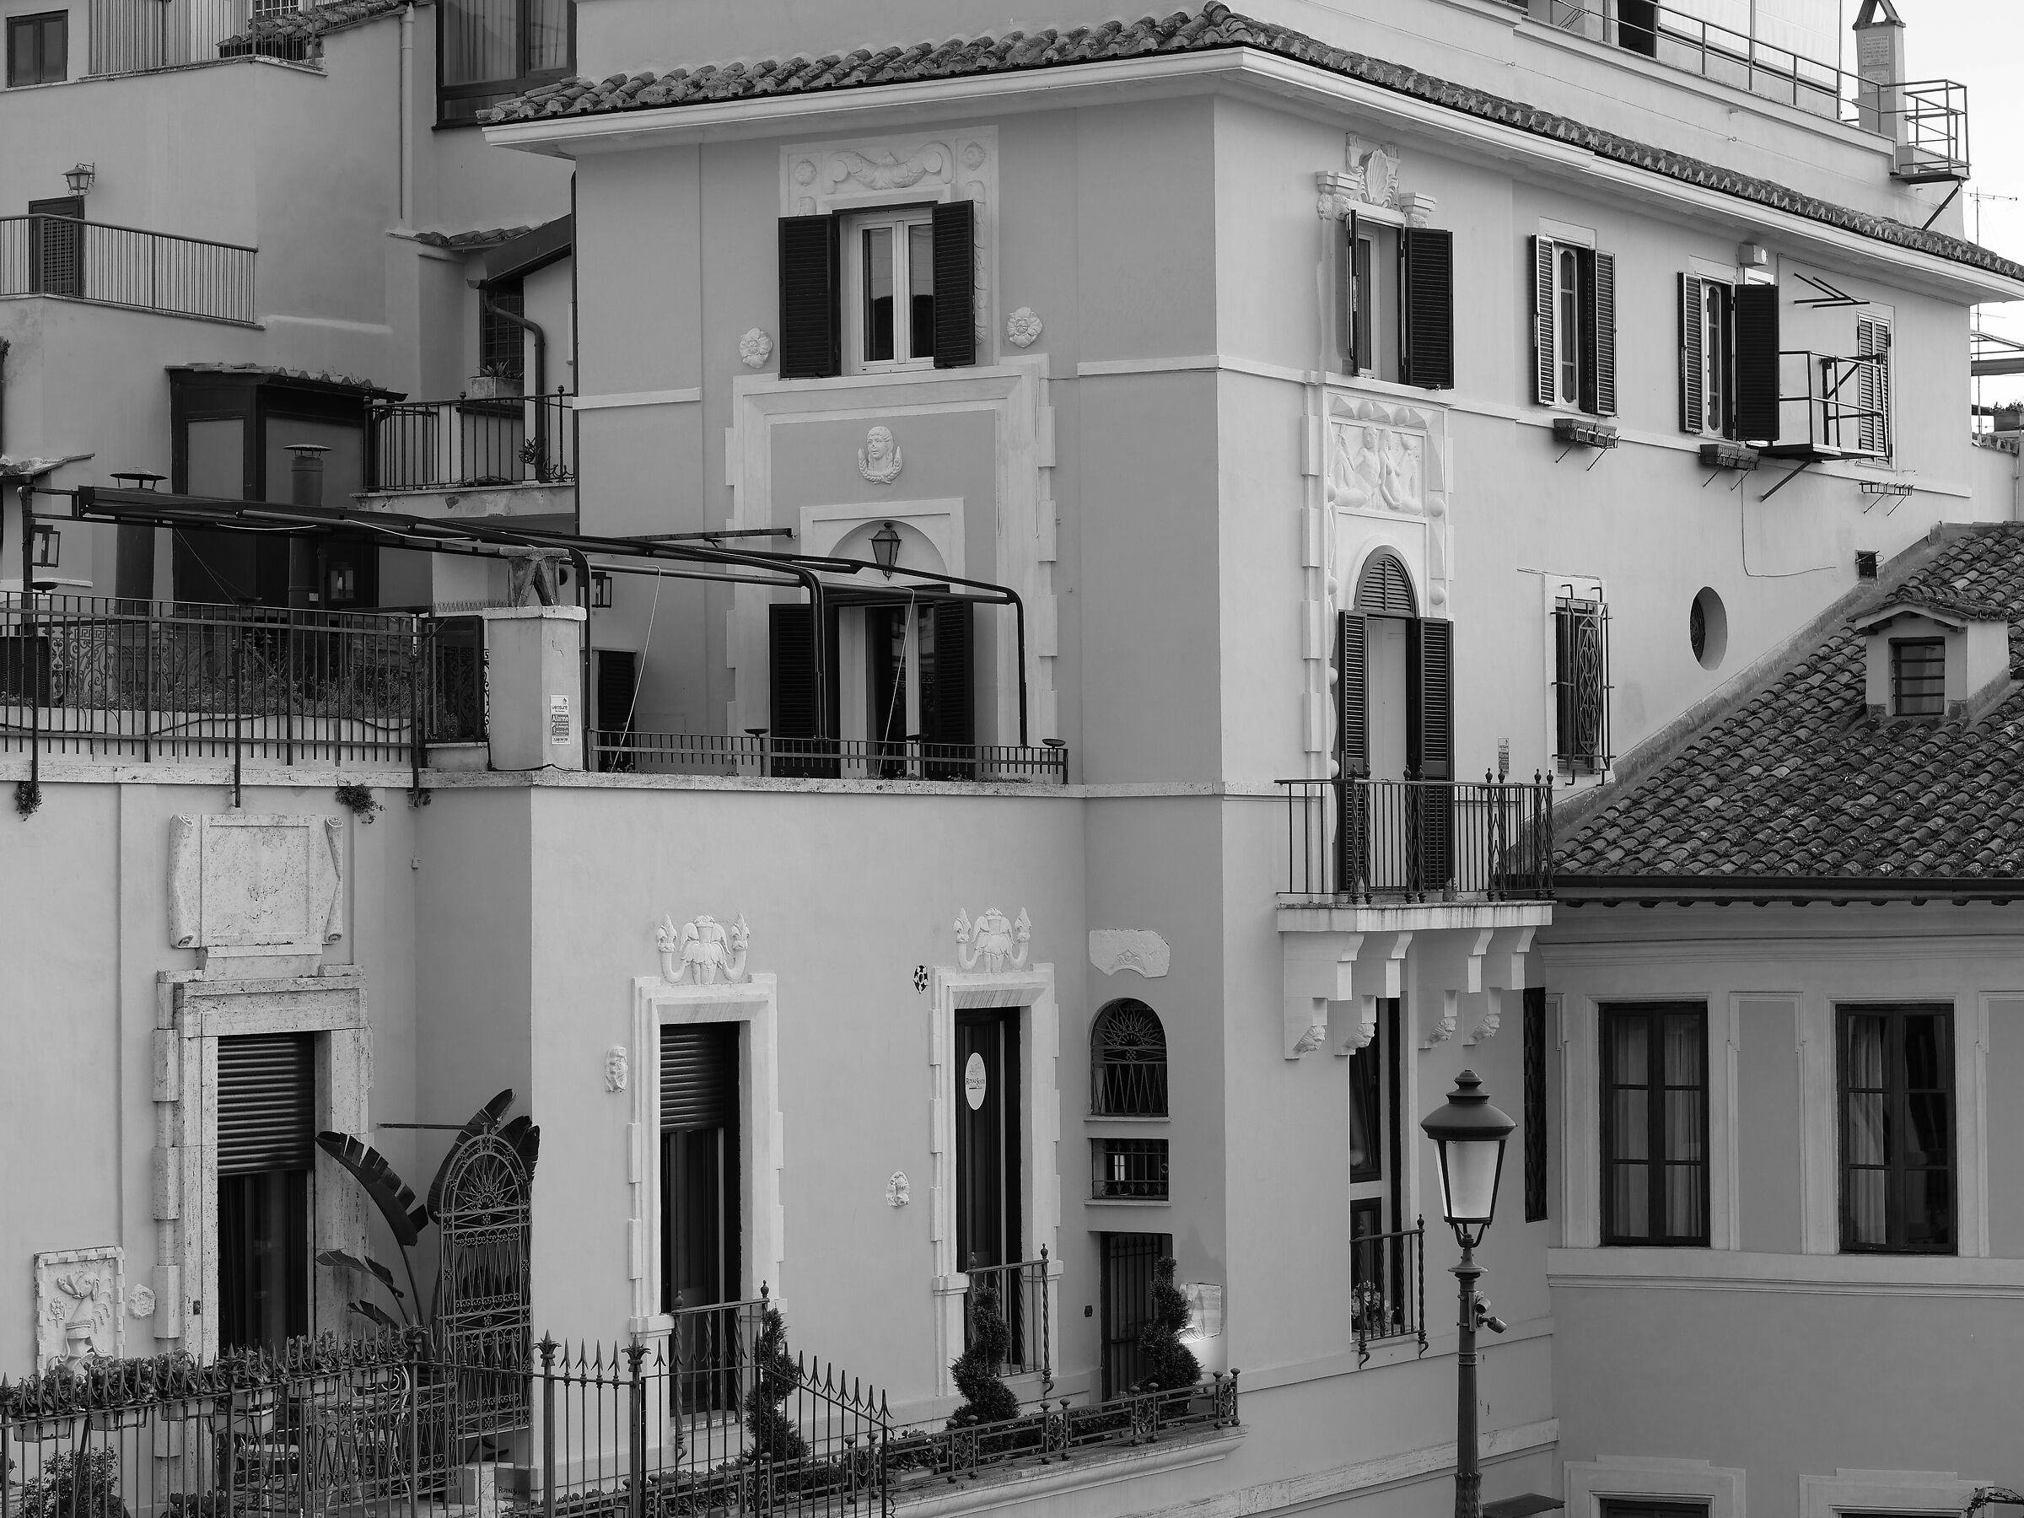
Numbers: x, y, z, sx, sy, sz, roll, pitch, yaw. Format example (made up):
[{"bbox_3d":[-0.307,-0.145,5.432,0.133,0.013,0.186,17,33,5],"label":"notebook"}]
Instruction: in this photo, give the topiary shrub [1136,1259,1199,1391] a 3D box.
[{"bbox_3d":[1.350,4.907,43.591,0.553,1.197,0.553,-1,-2,31],"label":"topiary shrub"}]

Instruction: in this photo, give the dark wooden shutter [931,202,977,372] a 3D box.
[{"bbox_3d":[-0.513,-4.279,45.375,0.522,1.476,0.045,-2,-2,44],"label":"dark wooden shutter"}]

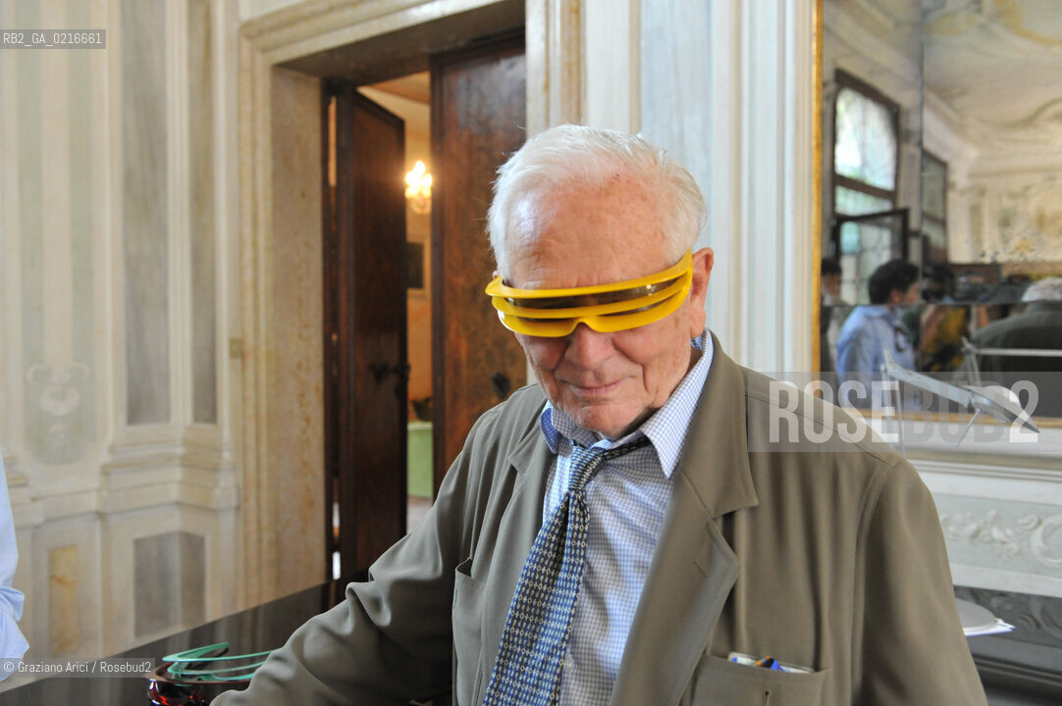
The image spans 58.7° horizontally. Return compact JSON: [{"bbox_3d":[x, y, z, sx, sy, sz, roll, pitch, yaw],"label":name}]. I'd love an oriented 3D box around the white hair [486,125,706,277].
[{"bbox_3d":[0.058,-0.113,0.826,0.175,0.165,0.185,-6,17,14],"label":"white hair"}]

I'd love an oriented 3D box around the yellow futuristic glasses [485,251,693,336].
[{"bbox_3d":[0.055,-0.054,0.787,0.160,0.045,0.145,-6,17,14],"label":"yellow futuristic glasses"}]

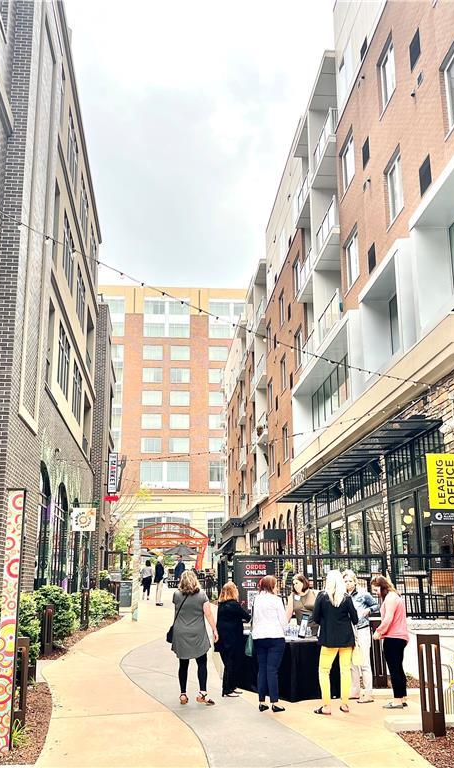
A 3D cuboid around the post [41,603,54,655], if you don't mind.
[{"bbox_3d":[-3.597,4.967,15.454,0.180,0.980,0.180,1,-15,-5],"label":"post"}]

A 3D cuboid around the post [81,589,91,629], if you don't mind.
[{"bbox_3d":[-3.384,5.390,18.413,0.160,0.908,0.160,-10,-18,34],"label":"post"}]

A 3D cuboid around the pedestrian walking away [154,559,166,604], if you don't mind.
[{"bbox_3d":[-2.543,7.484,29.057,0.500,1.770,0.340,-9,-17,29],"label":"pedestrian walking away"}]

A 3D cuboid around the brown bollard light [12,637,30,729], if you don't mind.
[{"bbox_3d":[-2.296,3.304,8.523,0.155,0.941,0.155,1,-15,-5],"label":"brown bollard light"}]

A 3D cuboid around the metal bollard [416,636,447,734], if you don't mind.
[{"bbox_3d":[2.024,2.971,7.618,0.153,0.933,0.153,8,-17,-30],"label":"metal bollard"}]

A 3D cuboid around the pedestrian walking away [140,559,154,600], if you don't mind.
[{"bbox_3d":[-3.354,8.242,32.168,0.480,1.630,0.360,1,-15,-5],"label":"pedestrian walking away"}]

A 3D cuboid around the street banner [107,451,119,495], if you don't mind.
[{"bbox_3d":[-4.913,3.870,33.219,0.400,1.799,0.170,1,-15,-5],"label":"street banner"}]

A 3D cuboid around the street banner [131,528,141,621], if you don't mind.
[{"bbox_3d":[-2.462,5.114,20.750,0.160,2.423,0.140,1,-15,-5],"label":"street banner"}]

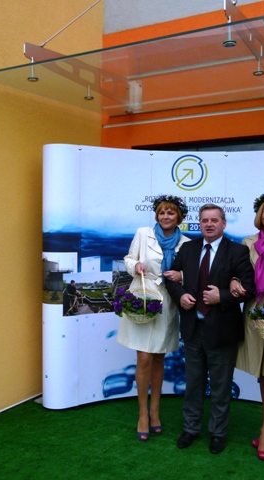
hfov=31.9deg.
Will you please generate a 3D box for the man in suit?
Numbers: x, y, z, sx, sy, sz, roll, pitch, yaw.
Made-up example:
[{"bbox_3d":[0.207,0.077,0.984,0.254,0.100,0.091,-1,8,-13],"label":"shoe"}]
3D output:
[{"bbox_3d":[0.560,0.575,3.280,0.600,1.720,0.420,1,0,19],"label":"man in suit"}]

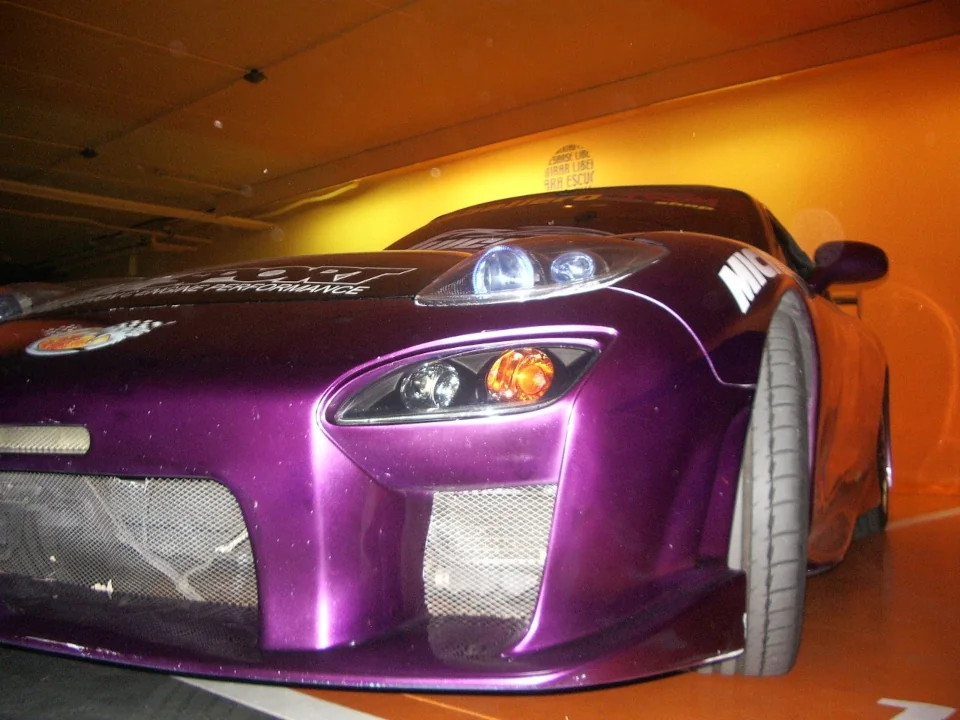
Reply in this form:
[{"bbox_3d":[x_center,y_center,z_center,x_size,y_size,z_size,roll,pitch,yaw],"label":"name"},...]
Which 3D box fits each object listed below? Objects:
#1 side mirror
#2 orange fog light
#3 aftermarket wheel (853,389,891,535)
[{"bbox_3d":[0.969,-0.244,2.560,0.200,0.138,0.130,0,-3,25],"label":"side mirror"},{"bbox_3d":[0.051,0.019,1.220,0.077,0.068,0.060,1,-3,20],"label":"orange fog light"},{"bbox_3d":[1.520,0.390,3.920,0.260,0.640,0.640,0,-3,25],"label":"aftermarket wheel"}]

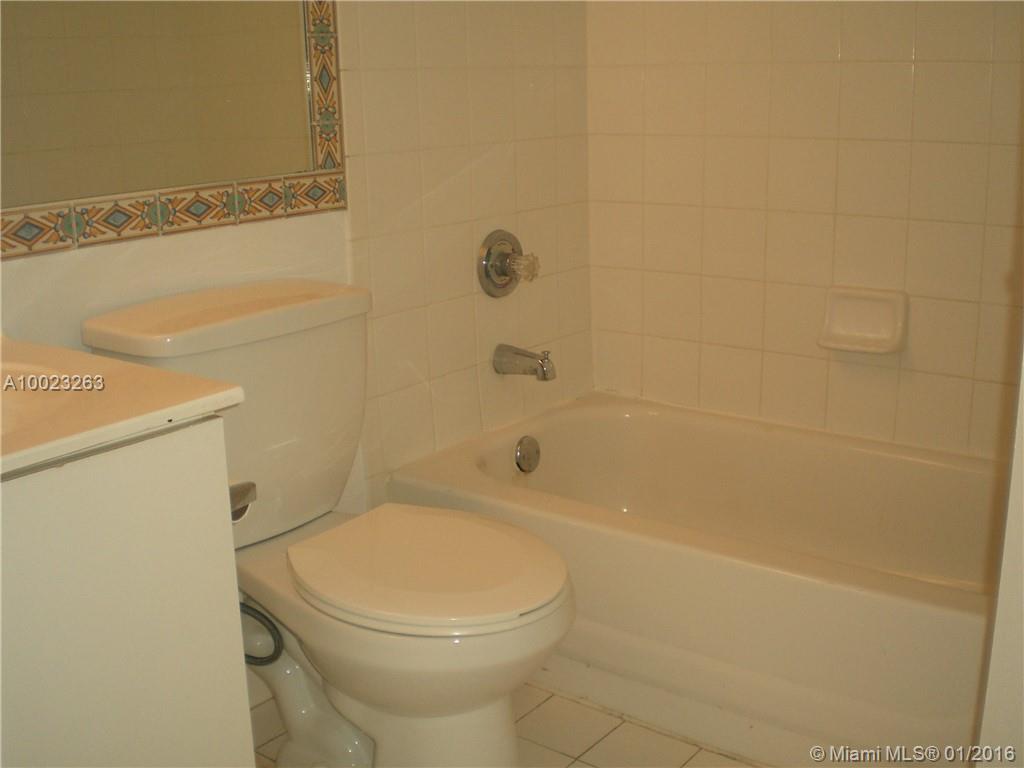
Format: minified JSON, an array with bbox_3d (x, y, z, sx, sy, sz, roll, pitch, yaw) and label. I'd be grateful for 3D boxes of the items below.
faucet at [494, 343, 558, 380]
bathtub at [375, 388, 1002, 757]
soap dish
[{"bbox_3d":[0.030,-0.044,2.415,0.142,0.071,0.054,10,19,36],"label":"faucet"},{"bbox_3d":[0.569,0.361,2.092,1.509,0.356,0.747,10,19,36],"label":"bathtub"},{"bbox_3d":[0.710,-0.127,2.274,0.172,0.125,0.062,10,19,36],"label":"soap dish"}]

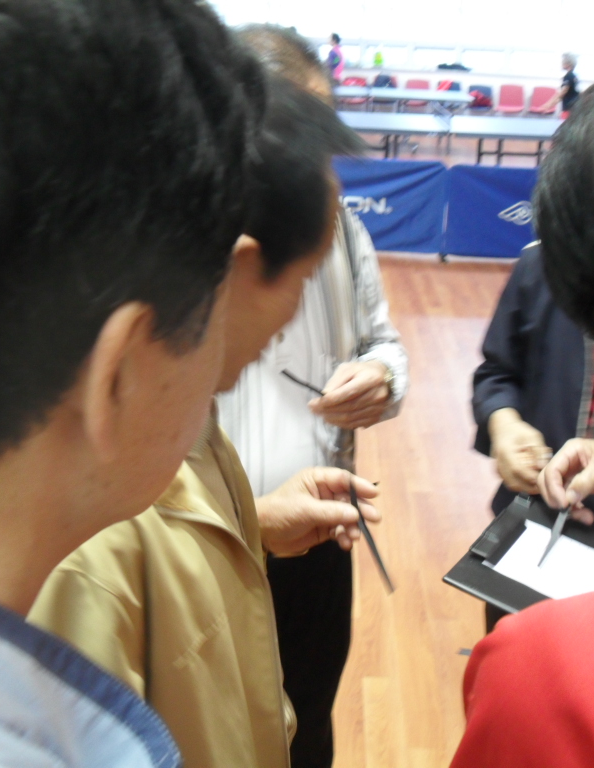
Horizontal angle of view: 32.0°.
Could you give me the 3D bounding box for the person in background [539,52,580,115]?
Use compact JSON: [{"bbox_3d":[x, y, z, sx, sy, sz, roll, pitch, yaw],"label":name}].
[{"bbox_3d":[3.397,-3.551,13.436,0.650,1.430,0.500,3,19,2],"label":"person in background"}]

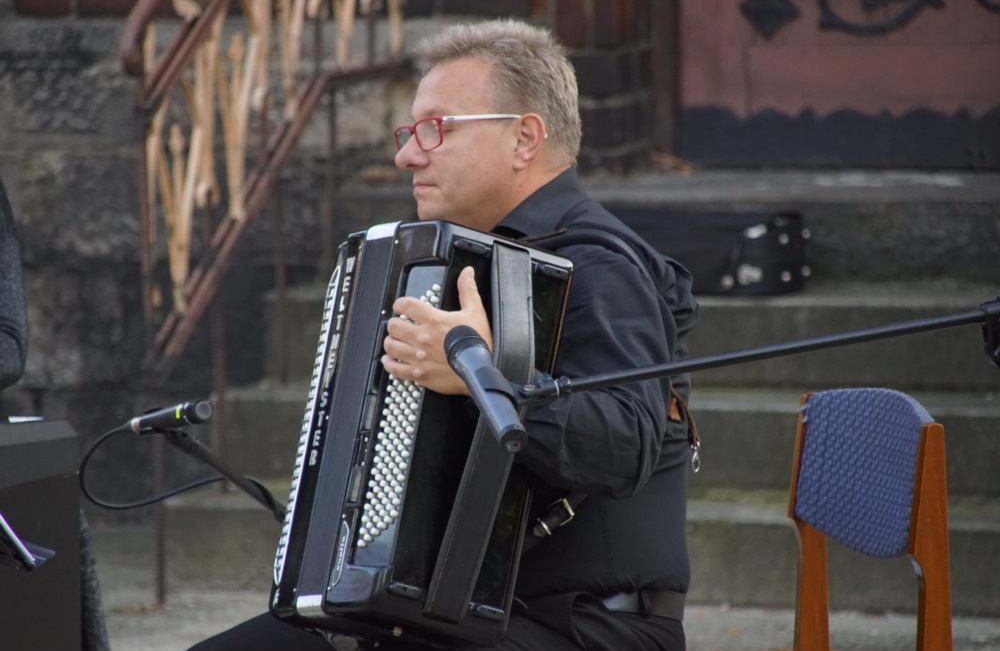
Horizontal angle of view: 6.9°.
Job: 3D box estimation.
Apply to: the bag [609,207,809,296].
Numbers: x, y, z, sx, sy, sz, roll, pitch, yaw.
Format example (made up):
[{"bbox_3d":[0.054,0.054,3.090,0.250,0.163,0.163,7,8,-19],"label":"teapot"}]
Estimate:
[{"bbox_3d":[0.283,-0.135,14.900,0.500,0.142,0.190,2,5,17],"label":"bag"}]

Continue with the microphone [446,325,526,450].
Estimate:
[{"bbox_3d":[-0.016,0.074,9.750,0.050,0.050,0.260,0,28,-16],"label":"microphone"}]

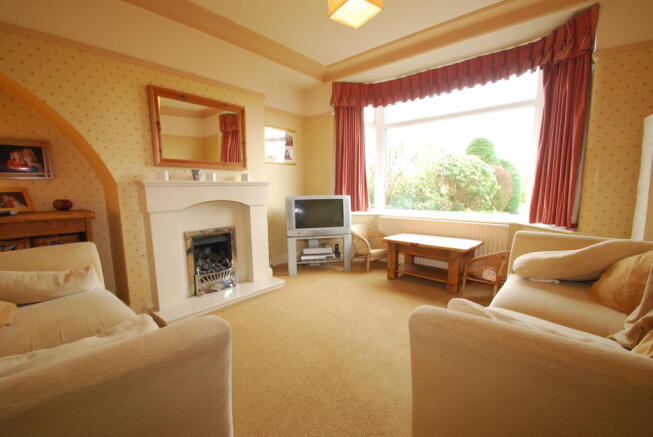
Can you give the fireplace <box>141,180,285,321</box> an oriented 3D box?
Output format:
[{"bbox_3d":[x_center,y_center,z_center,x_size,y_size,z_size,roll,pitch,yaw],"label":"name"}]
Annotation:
[{"bbox_3d":[-1.008,0.216,2.622,0.403,1.118,1.199,5,10,40],"label":"fireplace"}]

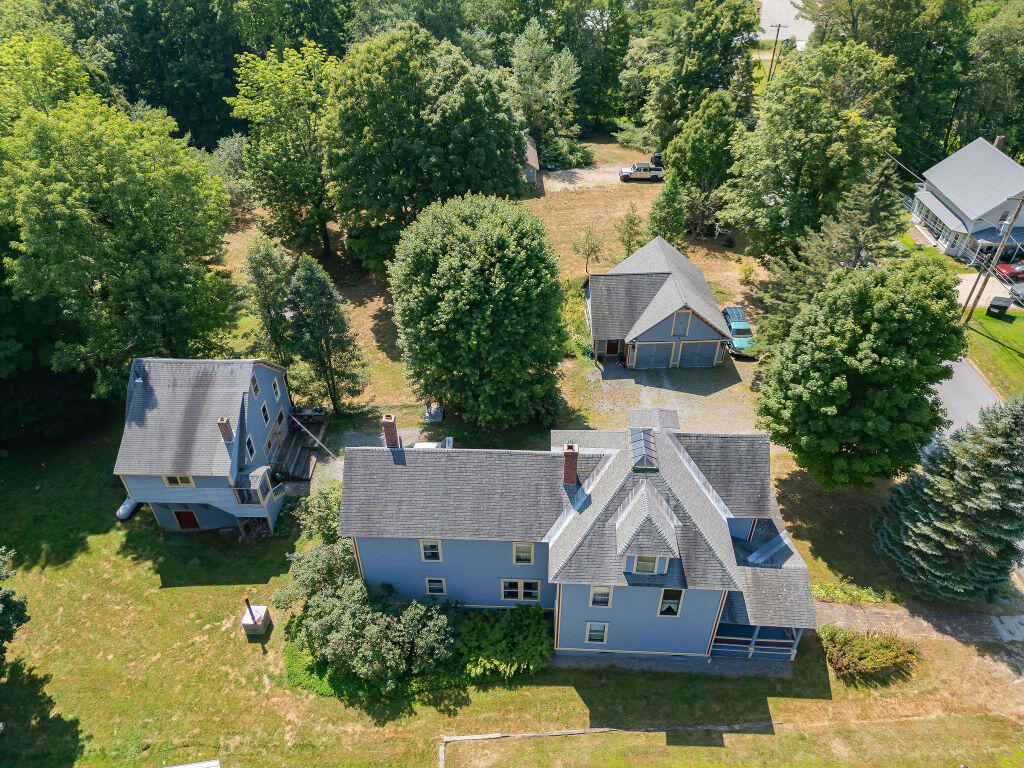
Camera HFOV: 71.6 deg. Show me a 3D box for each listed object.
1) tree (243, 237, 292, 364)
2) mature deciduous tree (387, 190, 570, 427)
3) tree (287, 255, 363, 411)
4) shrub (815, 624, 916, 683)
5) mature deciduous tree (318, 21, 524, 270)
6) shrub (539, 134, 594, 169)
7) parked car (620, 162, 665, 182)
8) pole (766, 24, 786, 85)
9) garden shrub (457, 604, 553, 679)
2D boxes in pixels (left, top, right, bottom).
[{"bbox_3d":[-18.170,-5.925,52.908,3.800,10.900,3.800,-1,37,0],"label":"tree"},{"bbox_3d":[-2.152,-4.449,46.779,11.400,15.600,11.400,-1,37,0],"label":"mature deciduous tree"},{"bbox_3d":[-12.836,-3.005,47.769,4.900,12.300,4.900,-1,37,0],"label":"tree"},{"bbox_3d":[17.840,13.436,35.530,5.000,1.600,2.600,1,36,3],"label":"shrub"},{"bbox_3d":[-7.966,-21.504,66.442,18.361,22.024,18.361,1,36,3],"label":"mature deciduous tree"},{"bbox_3d":[6.956,-29.848,90.562,7.000,3.500,6.000,-1,37,0],"label":"shrub"},{"bbox_3d":[16.526,-26.986,90.164,5.480,1.860,1.900,1,36,3],"label":"parked car"},{"bbox_3d":[41.333,-51.104,112.524,2.500,10.500,0.350,1,37,2],"label":"pole"},{"bbox_3d":[-0.375,12.515,35.144,4.700,2.400,3.400,-1,37,0],"label":"garden shrub"}]

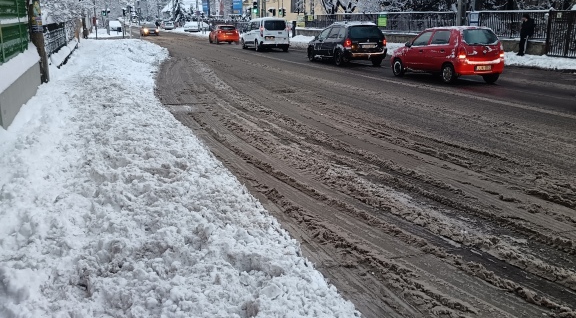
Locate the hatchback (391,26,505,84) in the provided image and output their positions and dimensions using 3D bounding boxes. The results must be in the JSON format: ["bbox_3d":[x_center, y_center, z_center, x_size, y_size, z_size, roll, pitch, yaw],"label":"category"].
[{"bbox_3d":[4.299,-2.961,14.839,1.468,1.463,3.479,-5,15,-19],"label":"hatchback"}]

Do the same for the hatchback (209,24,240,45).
[{"bbox_3d":[-5.115,-9.979,42.765,1.815,1.473,4.340,-5,15,-17],"label":"hatchback"}]

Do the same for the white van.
[{"bbox_3d":[-1.403,-7.382,31.587,1.849,1.874,4.453,-5,15,-19],"label":"white van"}]

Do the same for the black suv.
[{"bbox_3d":[2.215,-4.574,21.003,1.774,1.575,4.464,-4,15,-17],"label":"black suv"}]

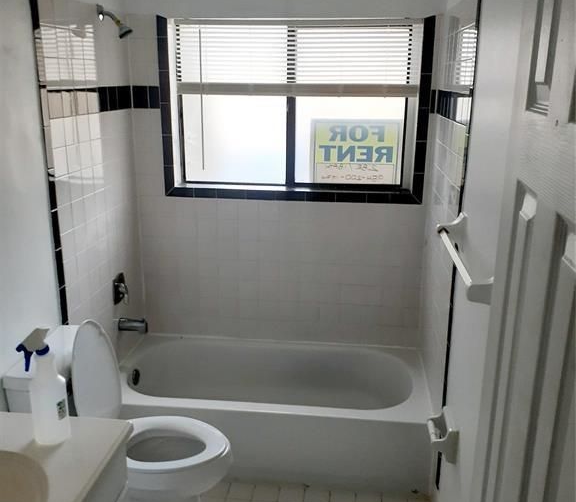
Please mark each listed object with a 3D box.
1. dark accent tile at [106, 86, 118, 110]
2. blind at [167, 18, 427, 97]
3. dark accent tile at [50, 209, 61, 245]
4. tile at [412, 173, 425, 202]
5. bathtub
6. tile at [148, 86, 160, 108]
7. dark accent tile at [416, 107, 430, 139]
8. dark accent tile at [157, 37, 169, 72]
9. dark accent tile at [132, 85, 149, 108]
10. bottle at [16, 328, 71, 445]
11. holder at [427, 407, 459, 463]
[{"bbox_3d":[-0.817,-0.704,2.780,0.010,0.108,0.105,2,15,6],"label":"dark accent tile"},{"bbox_3d":[0.036,-0.947,2.939,1.203,0.357,0.045,2,15,6],"label":"blind"},{"bbox_3d":[-0.882,-0.078,2.270,0.010,0.152,0.051,2,16,6],"label":"dark accent tile"},{"bbox_3d":[0.642,-0.308,2.952,0.052,0.151,0.010,2,15,6],"label":"tile"},{"bbox_3d":[-0.095,0.781,2.955,1.505,0.405,0.758,2,15,6],"label":"bathtub"},{"bbox_3d":[-0.668,-0.761,2.985,0.053,0.109,0.010,2,15,6],"label":"tile"},{"bbox_3d":[0.645,-0.606,2.869,0.051,0.152,0.010,2,16,6],"label":"dark accent tile"},{"bbox_3d":[-0.607,-0.955,2.917,0.051,0.152,0.010,2,16,6],"label":"dark accent tile"},{"bbox_3d":[-0.738,-0.767,3.012,0.084,0.108,0.010,2,15,6],"label":"dark accent tile"},{"bbox_3d":[-0.632,0.348,1.537,0.092,0.302,0.122,12,19,35],"label":"bottle"},{"bbox_3d":[0.516,0.610,2.013,0.085,0.115,0.173,2,15,6],"label":"holder"}]

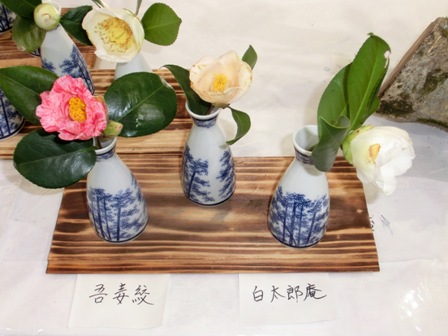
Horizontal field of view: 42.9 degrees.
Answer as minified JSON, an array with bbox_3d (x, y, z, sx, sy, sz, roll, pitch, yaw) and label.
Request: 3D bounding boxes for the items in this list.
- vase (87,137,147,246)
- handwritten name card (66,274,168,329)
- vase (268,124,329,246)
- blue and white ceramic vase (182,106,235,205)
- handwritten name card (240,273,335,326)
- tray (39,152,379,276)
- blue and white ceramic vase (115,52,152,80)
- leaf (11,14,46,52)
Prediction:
[{"bbox_3d":[-0.109,0.016,0.551,0.059,0.138,0.059,0,53,0],"label":"vase"},{"bbox_3d":[-0.102,0.130,0.561,0.093,0.002,0.056,2,53,2],"label":"handwritten name card"},{"bbox_3d":[0.077,0.018,0.546,0.061,0.141,0.061,0,53,0],"label":"vase"},{"bbox_3d":[-0.017,-0.018,0.580,0.058,0.132,0.058,0,53,0],"label":"blue and white ceramic vase"},{"bbox_3d":[0.061,0.128,0.562,0.091,0.002,0.053,0,53,1],"label":"handwritten name card"},{"bbox_3d":[-0.011,0.048,0.618,0.334,0.009,0.143,0,53,0],"label":"tray"},{"bbox_3d":[-0.099,-0.096,0.635,0.059,0.137,0.059,0,53,0],"label":"blue and white ceramic vase"},{"bbox_3d":[-0.205,-0.143,0.605,0.037,0.052,0.014,34,17,-2],"label":"leaf"}]

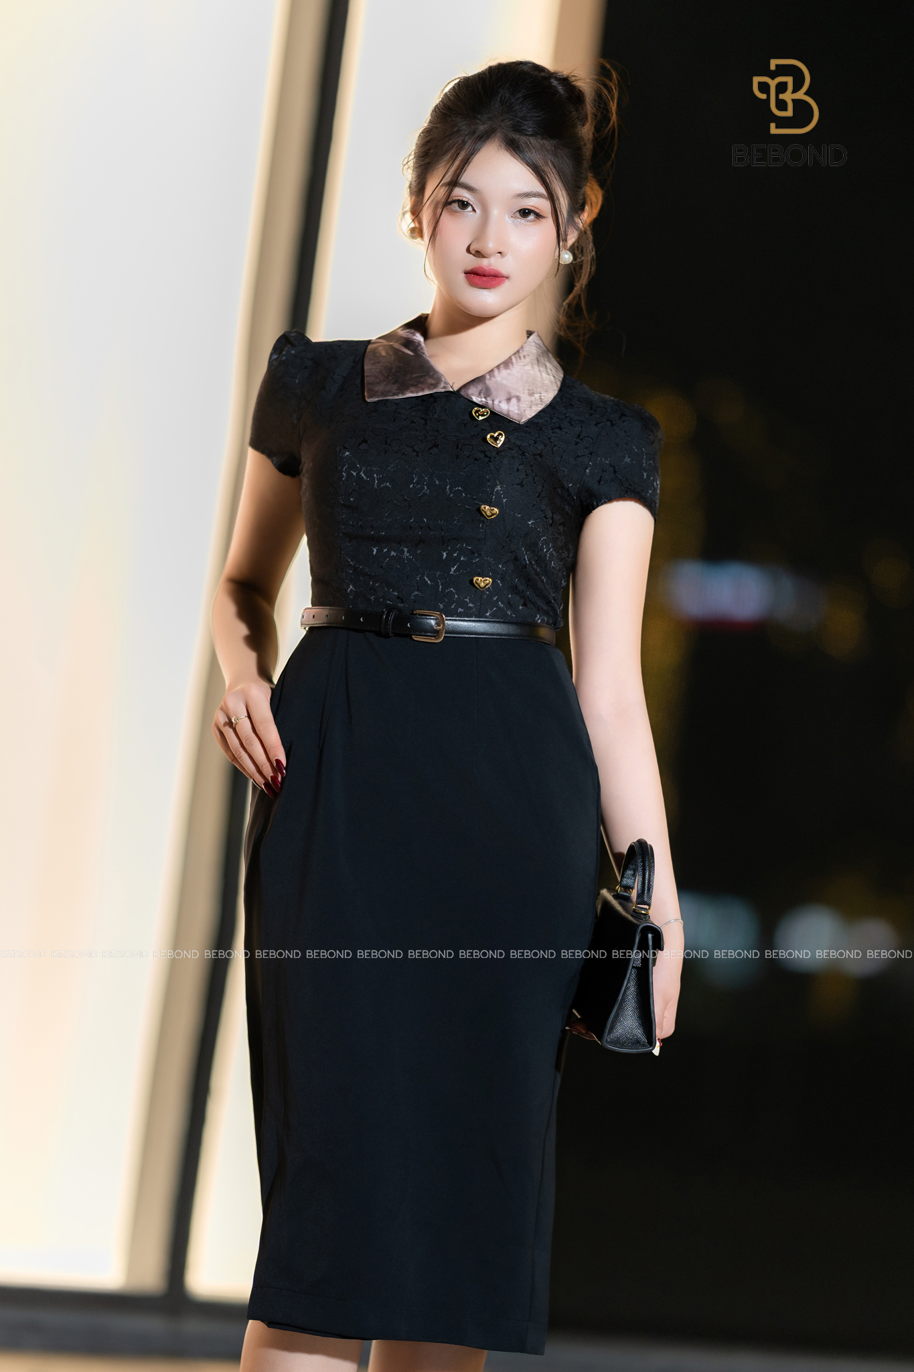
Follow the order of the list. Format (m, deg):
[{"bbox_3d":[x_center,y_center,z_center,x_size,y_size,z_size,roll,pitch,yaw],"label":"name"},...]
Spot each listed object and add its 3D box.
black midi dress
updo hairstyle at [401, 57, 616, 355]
[{"bbox_3d":[-0.033,0.140,3.140,0.405,1.000,0.275,5,-2,8],"label":"black midi dress"},{"bbox_3d":[0.050,-0.468,3.120,0.195,0.270,0.235,7,3,9],"label":"updo hairstyle"}]

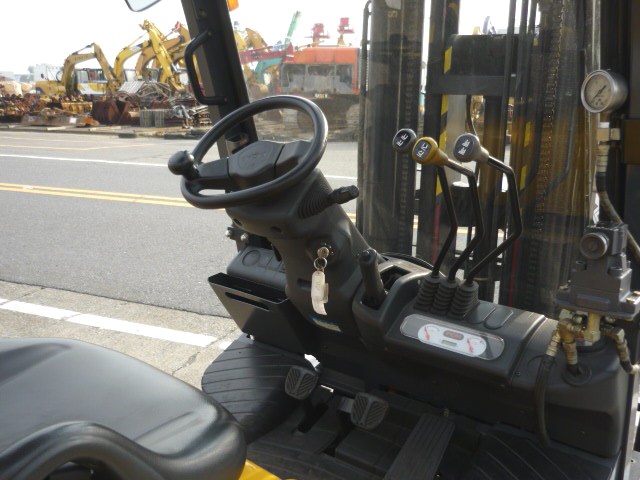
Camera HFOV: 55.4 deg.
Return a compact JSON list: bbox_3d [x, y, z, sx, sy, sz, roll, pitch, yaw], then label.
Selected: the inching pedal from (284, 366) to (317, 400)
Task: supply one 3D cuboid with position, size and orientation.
[{"bbox_3d":[-0.040,0.344,1.457,0.078,0.070,0.025,9,-16,31],"label":"inching pedal"}]

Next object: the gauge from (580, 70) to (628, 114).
[{"bbox_3d":[0.470,-0.244,1.003,0.038,0.069,0.069,-8,16,-21],"label":"gauge"}]

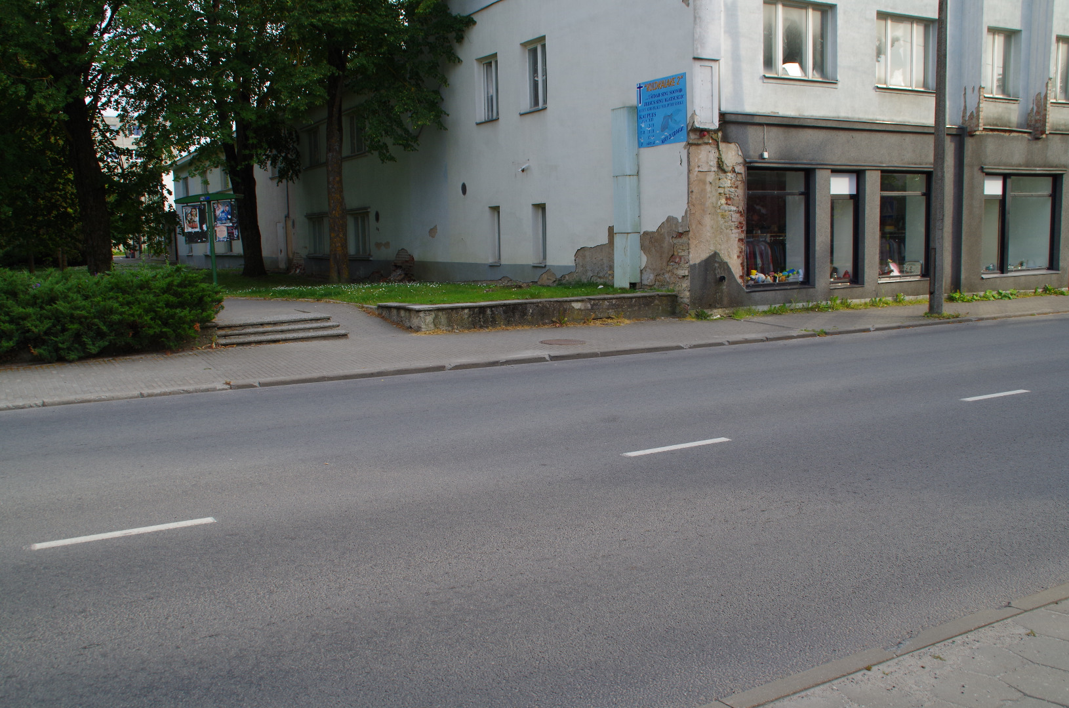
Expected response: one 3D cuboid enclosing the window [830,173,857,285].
[{"bbox_3d":[6.193,-2.500,21.420,0.917,2.269,0.150,-5,7,-32],"label":"window"}]

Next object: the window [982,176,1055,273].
[{"bbox_3d":[11.146,-2.972,24.547,2.827,2.235,0.150,-5,7,-32],"label":"window"}]

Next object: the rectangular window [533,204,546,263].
[{"bbox_3d":[0.214,-2.649,23.709,0.200,1.352,0.602,-5,7,-30],"label":"rectangular window"}]

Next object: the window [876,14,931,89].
[{"bbox_3d":[7.591,-6.225,21.962,1.830,1.476,0.150,-5,7,-32],"label":"window"}]

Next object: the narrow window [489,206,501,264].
[{"bbox_3d":[-0.843,-2.821,25.516,0.200,1.376,0.554,-5,7,-30],"label":"narrow window"}]

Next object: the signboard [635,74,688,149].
[{"bbox_3d":[2.300,-4.434,19.538,0.050,1.198,1.485,-5,7,-30],"label":"signboard"}]

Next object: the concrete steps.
[{"bbox_3d":[-3.967,-0.346,16.112,2.024,0.310,1.050,-5,8,-35],"label":"concrete steps"}]

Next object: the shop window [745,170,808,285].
[{"bbox_3d":[4.630,-2.388,20.430,1.764,2.219,0.150,-5,7,-32],"label":"shop window"}]

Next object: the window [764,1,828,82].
[{"bbox_3d":[4.963,-5.951,20.305,1.910,1.404,0.150,-5,7,-32],"label":"window"}]

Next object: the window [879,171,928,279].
[{"bbox_3d":[7.742,-2.689,22.394,1.673,2.223,0.150,-5,7,-32],"label":"window"}]

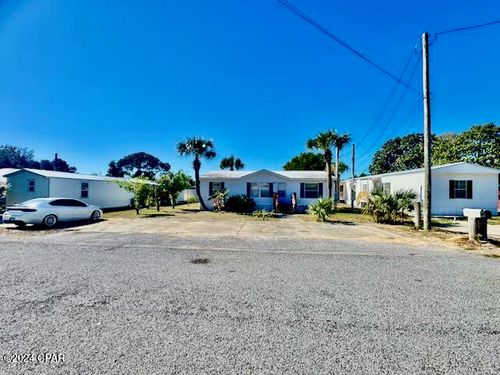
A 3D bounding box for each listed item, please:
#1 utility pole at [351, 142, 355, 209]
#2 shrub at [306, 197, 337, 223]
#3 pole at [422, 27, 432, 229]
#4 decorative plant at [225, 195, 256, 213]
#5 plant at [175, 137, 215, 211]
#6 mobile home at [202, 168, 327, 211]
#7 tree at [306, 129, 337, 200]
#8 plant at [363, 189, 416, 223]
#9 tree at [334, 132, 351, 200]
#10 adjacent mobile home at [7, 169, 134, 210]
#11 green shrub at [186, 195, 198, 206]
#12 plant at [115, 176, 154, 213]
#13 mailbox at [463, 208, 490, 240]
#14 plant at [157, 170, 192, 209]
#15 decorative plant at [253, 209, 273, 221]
[{"bbox_3d":[10.037,-0.930,19.800,0.250,6.500,0.250,1,-1,5],"label":"utility pole"},{"bbox_3d":[4.491,1.445,12.700,1.850,1.500,1.700,1,-1,5],"label":"shrub"},{"bbox_3d":[8.866,-2.797,10.150,0.300,9.890,0.300,0,-1,-1],"label":"pole"},{"bbox_3d":[-0.803,1.395,17.100,2.600,1.550,1.900,1,-1,5],"label":"decorative plant"},{"bbox_3d":[-4.868,-1.274,18.425,3.500,6.730,3.300,0,-1,-1],"label":"plant"},{"bbox_3d":[1.678,0.291,22.598,12.900,4.200,7.500,0,-1,-1],"label":"mobile home"},{"bbox_3d":[5.560,-1.104,15.400,2.500,6.400,2.500,1,-1,5],"label":"tree"},{"bbox_3d":[8.831,1.139,12.800,3.300,2.150,2.400,1,-1,5],"label":"plant"},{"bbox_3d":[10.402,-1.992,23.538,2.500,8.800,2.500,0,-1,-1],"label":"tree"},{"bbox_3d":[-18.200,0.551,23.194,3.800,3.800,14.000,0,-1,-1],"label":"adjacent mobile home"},{"bbox_3d":[-7.109,1.576,24.976,1.400,1.300,1.300,0,-1,-1],"label":"green shrub"},{"bbox_3d":[-8.625,0.612,15.100,2.900,2.800,2.500,1,-1,5],"label":"plant"},{"bbox_3d":[8.730,1.430,7.800,0.420,1.230,0.600,1,-1,5],"label":"mailbox"},{"bbox_3d":[-7.678,0.230,20.699,3.400,3.940,3.200,0,-1,-1],"label":"plant"},{"bbox_3d":[0.853,1.877,13.770,1.400,0.750,1.300,0,-1,-1],"label":"decorative plant"}]

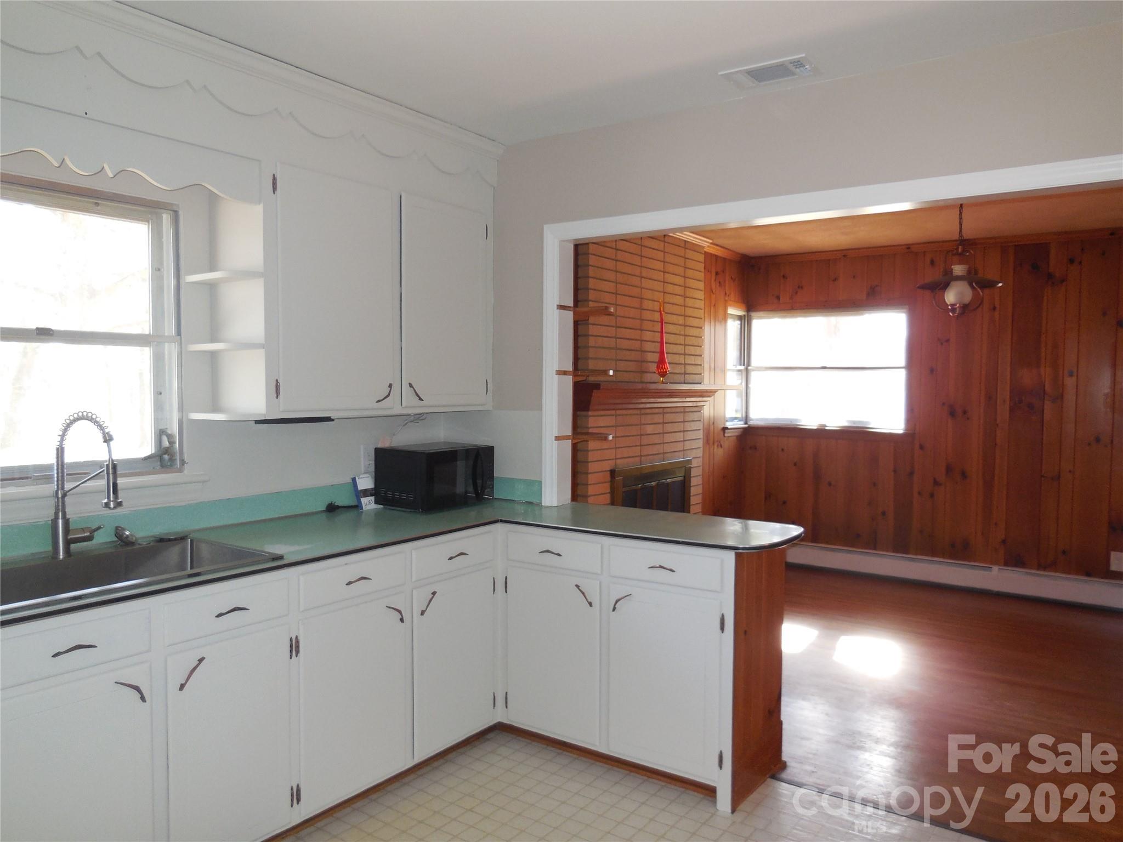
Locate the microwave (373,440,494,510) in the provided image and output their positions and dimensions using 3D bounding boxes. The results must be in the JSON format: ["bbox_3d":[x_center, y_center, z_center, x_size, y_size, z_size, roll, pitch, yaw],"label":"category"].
[{"bbox_3d":[-0.539,0.229,3.521,0.330,0.252,0.450,3,3,35],"label":"microwave"}]

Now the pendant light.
[{"bbox_3d":[1.982,-0.839,4.043,0.420,0.630,0.420,3,3,35],"label":"pendant light"}]

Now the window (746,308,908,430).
[{"bbox_3d":[2.039,-0.400,6.316,1.237,0.905,0.100,3,3,35],"label":"window"}]

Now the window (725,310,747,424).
[{"bbox_3d":[1.375,-0.417,6.502,0.100,0.905,0.407,3,3,35],"label":"window"}]

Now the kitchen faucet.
[{"bbox_3d":[-1.369,0.184,2.365,0.250,0.430,0.130,2,3,22],"label":"kitchen faucet"}]

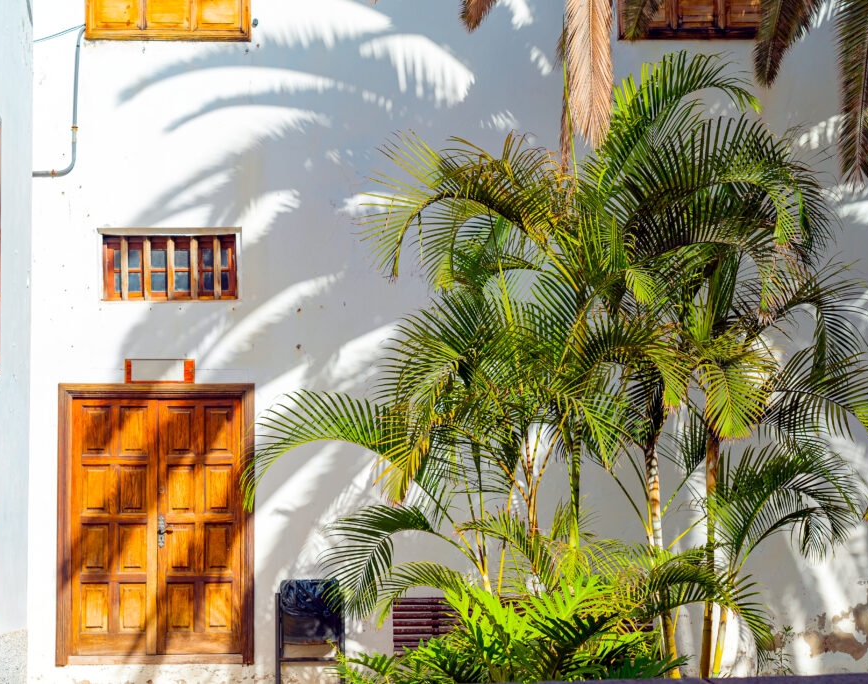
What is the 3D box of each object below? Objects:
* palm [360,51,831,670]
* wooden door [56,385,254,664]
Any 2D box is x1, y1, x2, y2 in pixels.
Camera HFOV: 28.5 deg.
[{"bbox_3d":[1.090,0.146,11.600,3.179,4.293,2.400,0,-2,0],"label":"palm"},{"bbox_3d":[-2.156,1.416,13.246,1.536,2.172,0.150,0,-2,0],"label":"wooden door"}]

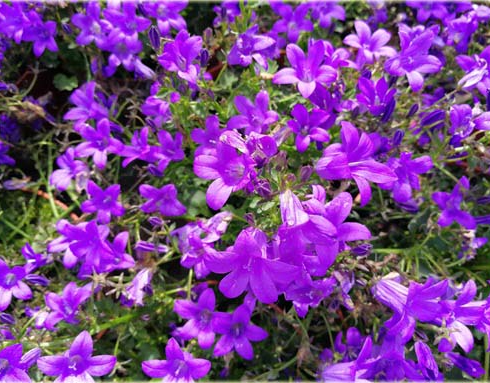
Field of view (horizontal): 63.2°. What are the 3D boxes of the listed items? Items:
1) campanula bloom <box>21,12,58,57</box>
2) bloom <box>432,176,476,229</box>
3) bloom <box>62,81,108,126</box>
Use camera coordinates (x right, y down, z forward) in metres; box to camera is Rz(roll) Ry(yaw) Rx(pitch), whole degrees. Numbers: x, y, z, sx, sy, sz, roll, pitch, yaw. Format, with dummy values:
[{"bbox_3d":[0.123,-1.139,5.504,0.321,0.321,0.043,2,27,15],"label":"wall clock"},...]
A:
[{"bbox_3d":[-0.168,-0.128,0.325,0.030,0.019,0.034,0,87,-16],"label":"campanula bloom"},{"bbox_3d":[0.150,0.008,0.285,0.033,0.020,0.036,0,84,6],"label":"bloom"},{"bbox_3d":[-0.118,-0.065,0.295,0.033,0.021,0.032,0,65,3],"label":"bloom"}]

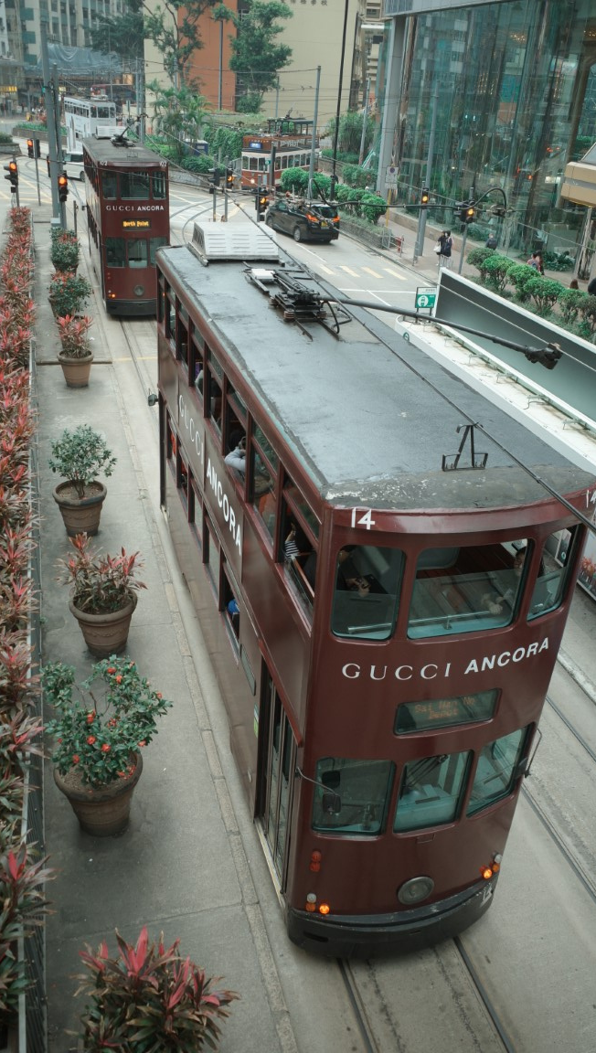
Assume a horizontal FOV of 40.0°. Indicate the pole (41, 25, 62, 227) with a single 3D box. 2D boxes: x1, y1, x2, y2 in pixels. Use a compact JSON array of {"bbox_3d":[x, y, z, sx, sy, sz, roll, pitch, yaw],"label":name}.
[{"bbox_3d":[-9.526,-14.787,31.706,0.360,7.700,0.360,-5,30,-15],"label":"pole"}]

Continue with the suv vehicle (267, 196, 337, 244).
[{"bbox_3d":[0.172,-15.257,40.602,1.820,1.720,4.700,-12,32,-27],"label":"suv vehicle"}]

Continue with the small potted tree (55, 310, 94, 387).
[{"bbox_3d":[-5.300,-4.200,19.550,0.900,1.620,0.880,-5,30,-15],"label":"small potted tree"}]

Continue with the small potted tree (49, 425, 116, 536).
[{"bbox_3d":[-3.374,-0.695,12.815,0.960,1.660,0.930,-5,30,-15],"label":"small potted tree"}]

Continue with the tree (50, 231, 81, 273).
[{"bbox_3d":[-7.783,-8.869,27.415,0.980,1.600,0.950,-5,30,-15],"label":"tree"}]

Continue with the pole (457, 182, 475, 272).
[{"bbox_3d":[6.737,-11.845,32.969,0.600,3.350,0.500,-2,29,-11],"label":"pole"}]

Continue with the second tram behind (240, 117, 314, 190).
[{"bbox_3d":[-1.081,-26.428,57.986,2.000,4.400,9.000,14,30,19],"label":"second tram behind"}]

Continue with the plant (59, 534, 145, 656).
[{"bbox_3d":[-2.505,0.880,10.620,1.060,1.550,1.020,-5,30,-15],"label":"plant"}]

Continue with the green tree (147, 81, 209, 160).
[{"bbox_3d":[-9.394,-31.754,64.000,4.800,6.800,4.500,-5,30,-15],"label":"green tree"}]

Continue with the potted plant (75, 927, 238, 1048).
[{"bbox_3d":[-0.921,3.445,5.522,1.020,1.620,1.000,-5,30,-15],"label":"potted plant"}]

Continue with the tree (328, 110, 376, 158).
[{"bbox_3d":[4.525,-33.798,70.500,4.200,4.700,4.000,-5,30,-15],"label":"tree"}]

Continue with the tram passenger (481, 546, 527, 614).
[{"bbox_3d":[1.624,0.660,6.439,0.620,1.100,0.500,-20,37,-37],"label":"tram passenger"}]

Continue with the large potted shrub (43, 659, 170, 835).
[{"bbox_3d":[-1.863,2.244,8.061,1.180,1.720,1.100,-5,30,-15],"label":"large potted shrub"}]

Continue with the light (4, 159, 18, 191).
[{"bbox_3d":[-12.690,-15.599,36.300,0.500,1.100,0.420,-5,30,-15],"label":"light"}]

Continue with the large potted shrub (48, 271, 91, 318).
[{"bbox_3d":[-6.790,-6.700,24.203,1.200,1.450,1.150,-5,30,-15],"label":"large potted shrub"}]

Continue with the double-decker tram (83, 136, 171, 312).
[{"bbox_3d":[-5.978,-10.523,28.209,2.020,4.640,9.000,-5,30,-15],"label":"double-decker tram"}]

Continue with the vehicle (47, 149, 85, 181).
[{"bbox_3d":[-14.601,-24.724,56.348,4.600,1.780,1.850,11,29,13],"label":"vehicle"}]

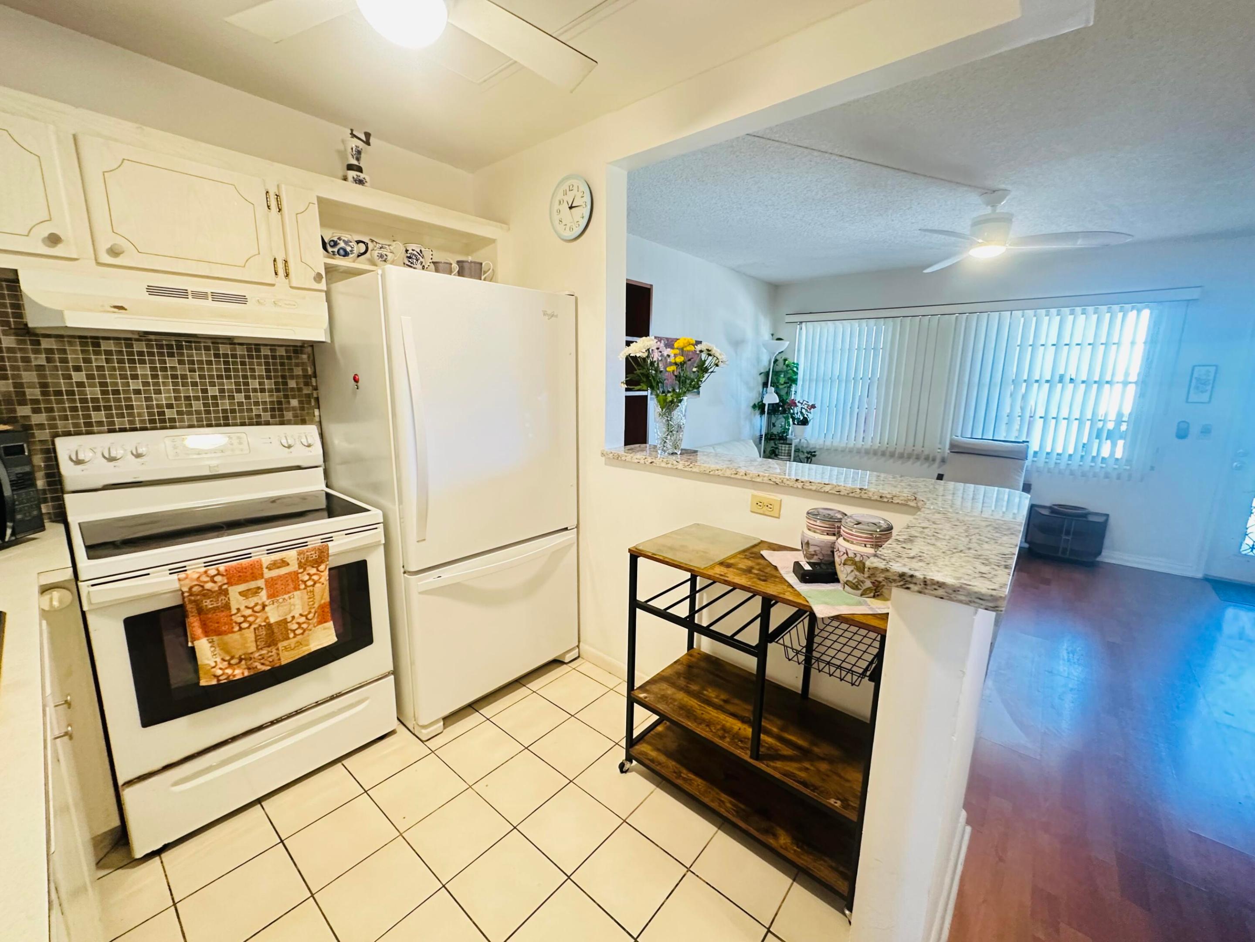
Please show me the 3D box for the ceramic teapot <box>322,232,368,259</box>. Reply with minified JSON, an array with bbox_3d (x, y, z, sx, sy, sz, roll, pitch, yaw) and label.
[{"bbox_3d":[-1.156,-0.903,2.072,0.125,0.128,0.199,10,14,39],"label":"ceramic teapot"}]

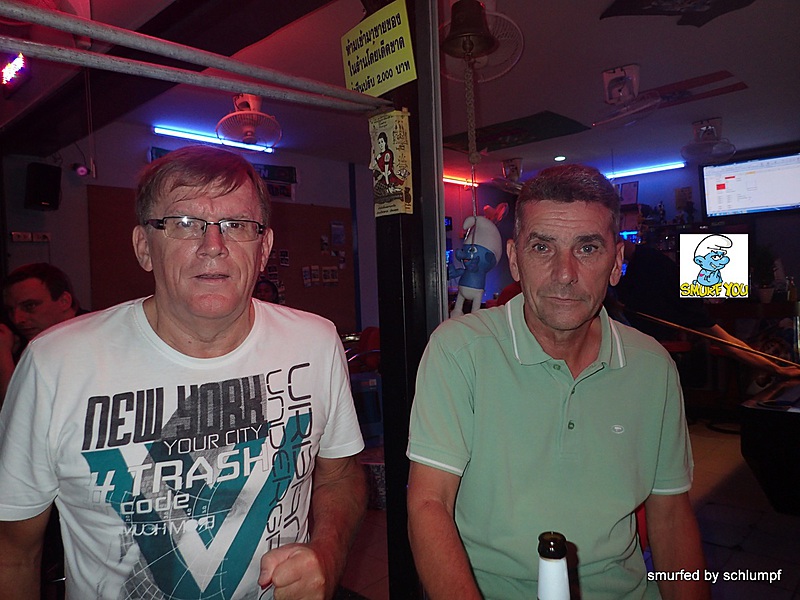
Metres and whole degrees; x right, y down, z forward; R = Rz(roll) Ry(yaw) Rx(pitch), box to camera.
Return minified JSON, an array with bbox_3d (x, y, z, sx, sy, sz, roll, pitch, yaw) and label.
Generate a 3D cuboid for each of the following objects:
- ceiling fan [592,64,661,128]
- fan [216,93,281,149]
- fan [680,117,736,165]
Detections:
[{"bbox_3d":[1.559,-1.370,3.977,0.445,0.370,0.455,-3,1,-28],"label":"ceiling fan"},{"bbox_3d":[-1.047,-1.243,4.019,0.455,0.370,0.445,-3,1,-15],"label":"fan"},{"bbox_3d":[2.866,-1.446,5.387,0.445,0.370,0.455,-3,1,-41],"label":"fan"}]

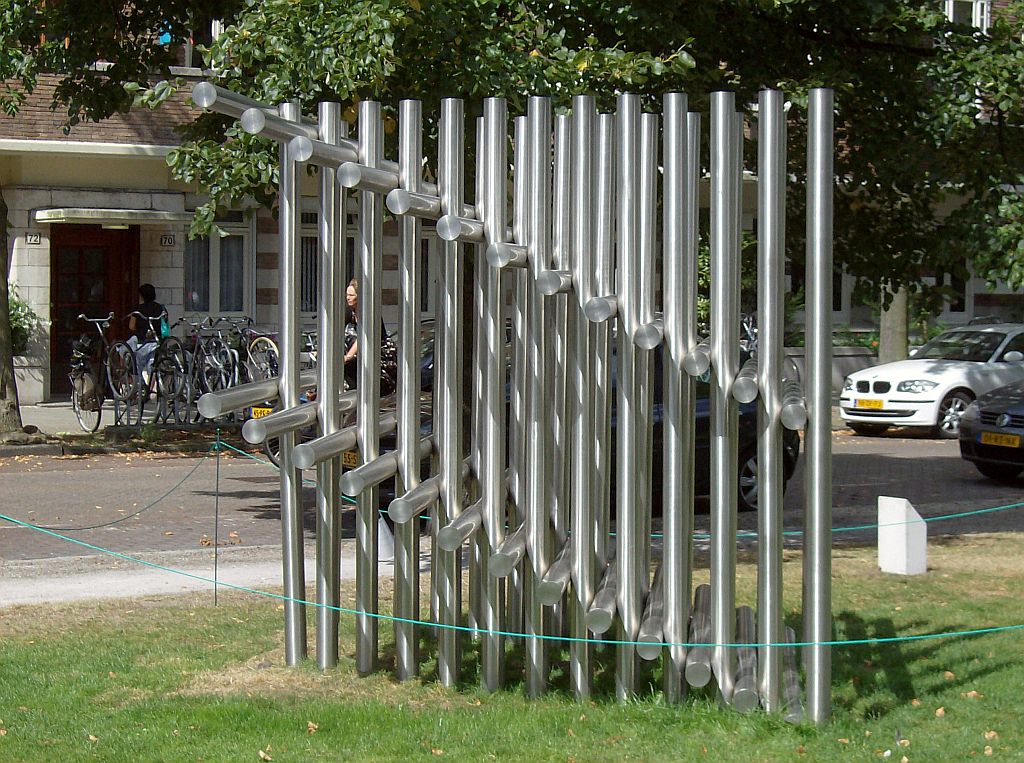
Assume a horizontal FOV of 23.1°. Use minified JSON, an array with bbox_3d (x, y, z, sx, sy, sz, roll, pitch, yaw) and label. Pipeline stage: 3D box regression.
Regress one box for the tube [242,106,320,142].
[{"bbox_3d":[-0.928,-1.108,11.343,0.102,0.102,2.500,0,3,5],"label":"tube"}]

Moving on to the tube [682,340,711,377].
[{"bbox_3d":[0.852,-0.135,11.196,0.100,0.100,2.500,0,3,5],"label":"tube"}]

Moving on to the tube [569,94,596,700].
[{"bbox_3d":[0.298,0.073,10.520,0.102,2.530,0.102,0,2,5],"label":"tube"}]

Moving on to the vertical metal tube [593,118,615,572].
[{"bbox_3d":[0.416,0.008,11.800,0.102,2.530,0.102,1,2,5],"label":"vertical metal tube"}]

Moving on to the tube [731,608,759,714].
[{"bbox_3d":[1.077,1.264,11.591,0.102,0.102,2.550,1,3,5],"label":"tube"}]

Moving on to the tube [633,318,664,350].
[{"bbox_3d":[0.654,-0.241,11.209,0.100,0.100,2.500,0,3,5],"label":"tube"}]

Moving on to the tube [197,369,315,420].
[{"bbox_3d":[-1.103,0.038,11.343,0.102,0.102,2.500,0,3,5],"label":"tube"}]

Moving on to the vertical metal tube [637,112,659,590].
[{"bbox_3d":[0.657,0.001,12.166,0.102,2.615,0.102,1,3,5],"label":"vertical metal tube"}]

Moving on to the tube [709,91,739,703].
[{"bbox_3d":[0.876,0.084,10.421,0.100,2.570,0.100,0,3,5],"label":"tube"}]

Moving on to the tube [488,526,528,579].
[{"bbox_3d":[0.074,0.675,11.312,0.100,0.100,2.500,0,3,5],"label":"tube"}]

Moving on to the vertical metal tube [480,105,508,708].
[{"bbox_3d":[-0.078,0.058,11.202,0.102,2.660,0.102,1,3,5],"label":"vertical metal tube"}]

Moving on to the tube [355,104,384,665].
[{"bbox_3d":[-0.631,0.038,11.040,0.102,2.530,0.102,0,2,5],"label":"tube"}]

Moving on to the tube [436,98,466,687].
[{"bbox_3d":[-0.265,0.051,11.029,0.100,2.570,0.100,0,3,5],"label":"tube"}]

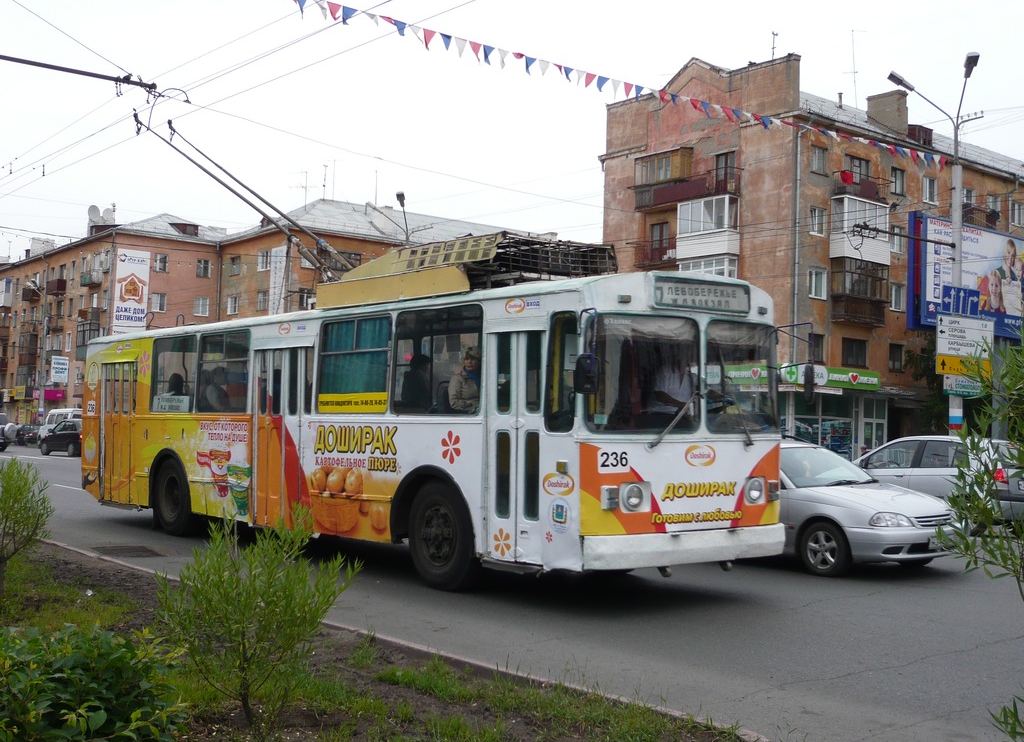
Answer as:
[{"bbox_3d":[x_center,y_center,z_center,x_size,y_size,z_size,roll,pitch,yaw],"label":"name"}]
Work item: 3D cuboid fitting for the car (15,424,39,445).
[{"bbox_3d":[-30.333,3.990,80.076,1.700,1.450,4.400,5,-5,-42],"label":"car"}]

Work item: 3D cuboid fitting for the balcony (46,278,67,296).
[{"bbox_3d":[-36.621,-6.648,102.401,0.740,1.100,2.950,4,-4,-36],"label":"balcony"}]

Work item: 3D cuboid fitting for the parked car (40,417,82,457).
[{"bbox_3d":[-18.259,2.839,53.524,4.000,1.500,1.690,-2,-5,45],"label":"parked car"}]

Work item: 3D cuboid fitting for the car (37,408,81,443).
[{"bbox_3d":[-23.166,3.075,66.592,4.500,2.000,1.740,-2,-5,45],"label":"car"}]

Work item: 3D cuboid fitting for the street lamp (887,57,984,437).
[{"bbox_3d":[11.364,-2.360,33.406,1.700,11.500,2.700,5,-5,-40],"label":"street lamp"}]

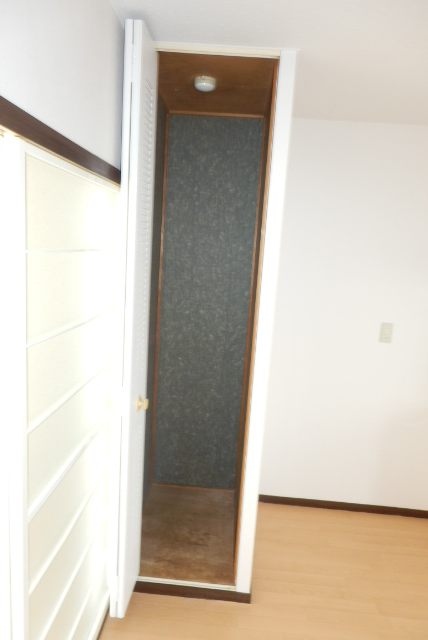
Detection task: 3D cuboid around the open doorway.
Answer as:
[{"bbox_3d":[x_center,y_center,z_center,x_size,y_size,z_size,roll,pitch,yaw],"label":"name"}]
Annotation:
[{"bbox_3d":[-0.071,0.032,2.292,0.560,2.295,0.805,4,9,3],"label":"open doorway"}]

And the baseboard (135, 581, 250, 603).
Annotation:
[{"bbox_3d":[-0.124,1.287,2.094,0.581,0.061,0.016,4,9,3],"label":"baseboard"}]

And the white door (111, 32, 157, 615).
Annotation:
[{"bbox_3d":[-0.327,0.100,1.799,0.063,2.285,0.270,4,9,3],"label":"white door"}]

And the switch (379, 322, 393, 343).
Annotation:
[{"bbox_3d":[1.052,0.083,2.694,0.067,0.119,0.012,4,9,3],"label":"switch"}]

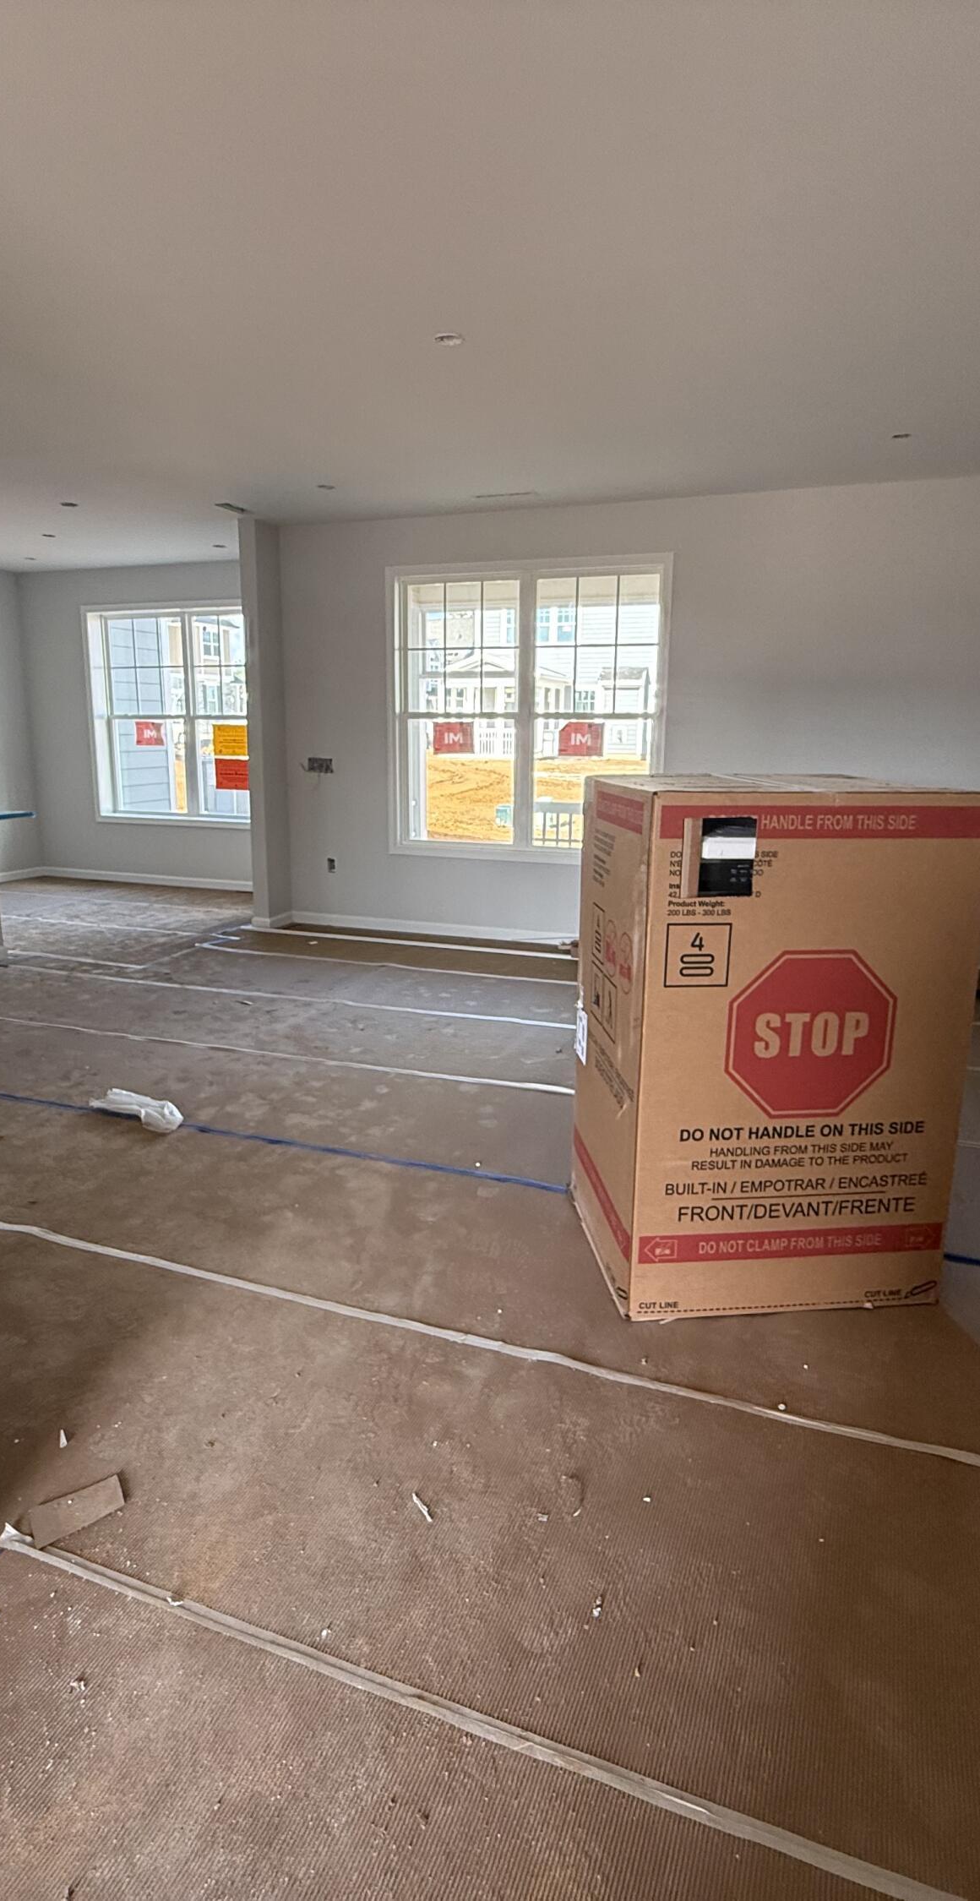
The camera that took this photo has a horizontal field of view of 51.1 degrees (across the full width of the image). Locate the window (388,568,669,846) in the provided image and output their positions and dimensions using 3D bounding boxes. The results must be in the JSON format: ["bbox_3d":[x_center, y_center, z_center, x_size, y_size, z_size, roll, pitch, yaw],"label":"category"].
[{"bbox_3d":[0.218,-1.541,6.752,1.860,1.890,0.140,5,13,20],"label":"window"}]

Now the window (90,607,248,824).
[{"bbox_3d":[-2.724,-2.042,8.971,1.840,1.870,0.140,5,13,20],"label":"window"}]

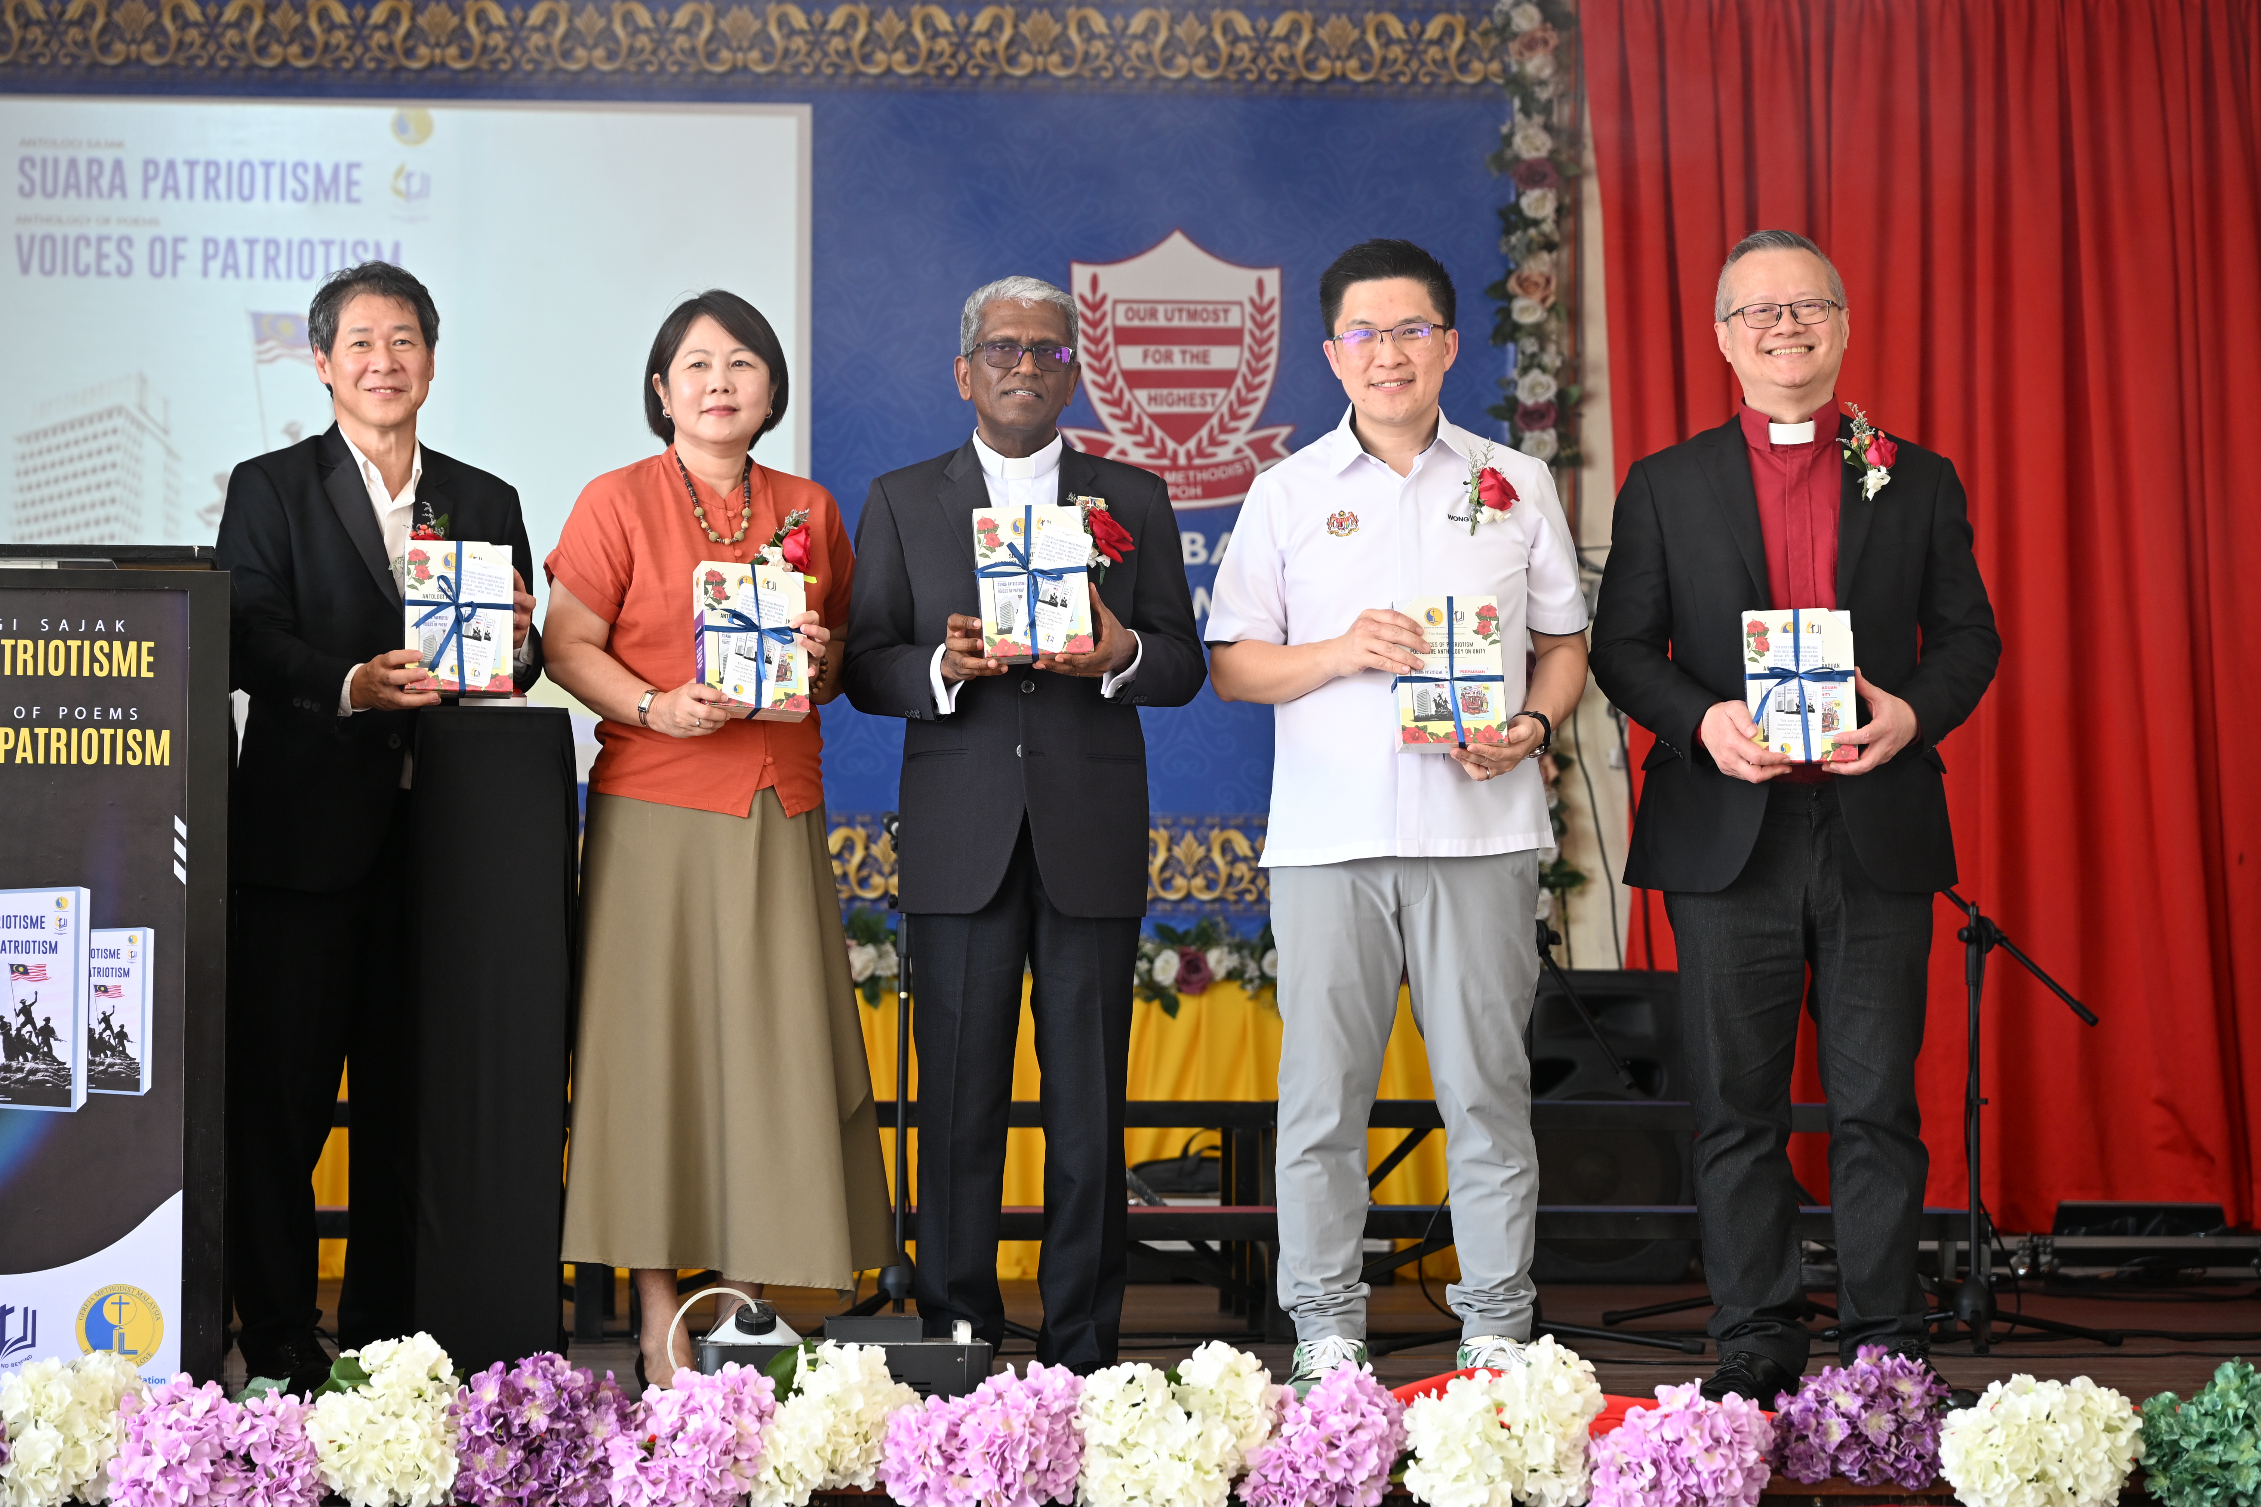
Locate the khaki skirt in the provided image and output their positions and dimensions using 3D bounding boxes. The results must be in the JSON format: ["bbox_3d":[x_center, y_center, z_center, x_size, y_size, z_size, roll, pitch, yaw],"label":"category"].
[{"bbox_3d":[-0.569,0.391,10.620,0.455,0.710,0.380,0,-2,-11],"label":"khaki skirt"}]

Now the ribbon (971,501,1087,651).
[{"bbox_3d":[-0.137,-0.243,10.560,0.153,0.208,0.045,-3,-12,-5],"label":"ribbon"}]

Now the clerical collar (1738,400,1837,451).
[{"bbox_3d":[0.939,-0.469,10.770,0.143,0.070,0.135,0,1,-5],"label":"clerical collar"}]

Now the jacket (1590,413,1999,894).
[{"bbox_3d":[0.923,-0.139,10.470,0.560,0.670,0.380,0,-2,-3],"label":"jacket"}]

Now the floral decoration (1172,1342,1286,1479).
[{"bbox_3d":[0.130,0.870,10.000,0.150,0.170,0.150,0,1,0],"label":"floral decoration"}]

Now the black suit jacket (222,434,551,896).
[{"bbox_3d":[-1.078,-0.132,10.820,0.480,0.690,0.340,0,1,-12],"label":"black suit jacket"}]

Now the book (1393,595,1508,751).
[{"bbox_3d":[0.437,-0.114,10.320,0.150,0.205,0.050,-1,-10,-3],"label":"book"}]

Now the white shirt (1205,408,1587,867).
[{"bbox_3d":[0.373,-0.164,10.570,0.525,0.640,0.320,0,-2,0],"label":"white shirt"}]

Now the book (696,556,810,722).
[{"bbox_3d":[-0.530,-0.156,10.560,0.150,0.213,0.046,4,-21,-18],"label":"book"}]

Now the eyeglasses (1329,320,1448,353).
[{"bbox_3d":[0.371,-0.600,10.850,0.150,0.043,0.145,-5,-2,4],"label":"eyeglasses"}]

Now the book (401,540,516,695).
[{"bbox_3d":[-0.919,-0.186,10.320,0.148,0.210,0.045,1,-8,-2],"label":"book"}]

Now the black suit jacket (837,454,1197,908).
[{"bbox_3d":[-0.148,-0.104,10.520,0.500,0.670,0.380,0,-2,0],"label":"black suit jacket"}]

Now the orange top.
[{"bbox_3d":[-0.618,-0.172,10.820,0.440,0.540,0.290,0,1,-16],"label":"orange top"}]

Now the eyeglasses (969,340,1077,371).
[{"bbox_3d":[-0.151,-0.557,10.550,0.142,0.043,0.145,0,-2,-9],"label":"eyeglasses"}]

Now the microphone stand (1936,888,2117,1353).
[{"bbox_3d":[1.329,0.532,12.000,0.500,0.840,0.420,0,-2,0],"label":"microphone stand"}]

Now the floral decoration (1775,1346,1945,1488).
[{"bbox_3d":[0.881,0.801,9.100,0.205,0.175,0.190,0,-2,0],"label":"floral decoration"}]

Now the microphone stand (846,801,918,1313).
[{"bbox_3d":[-0.358,0.502,11.900,0.500,0.820,0.500,0,1,0],"label":"microphone stand"}]

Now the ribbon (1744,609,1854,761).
[{"bbox_3d":[0.912,-0.094,10.270,0.150,0.205,0.050,-1,-8,1],"label":"ribbon"}]

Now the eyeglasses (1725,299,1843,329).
[{"bbox_3d":[0.934,-0.628,10.770,0.152,0.042,0.145,-5,-4,-6],"label":"eyeglasses"}]

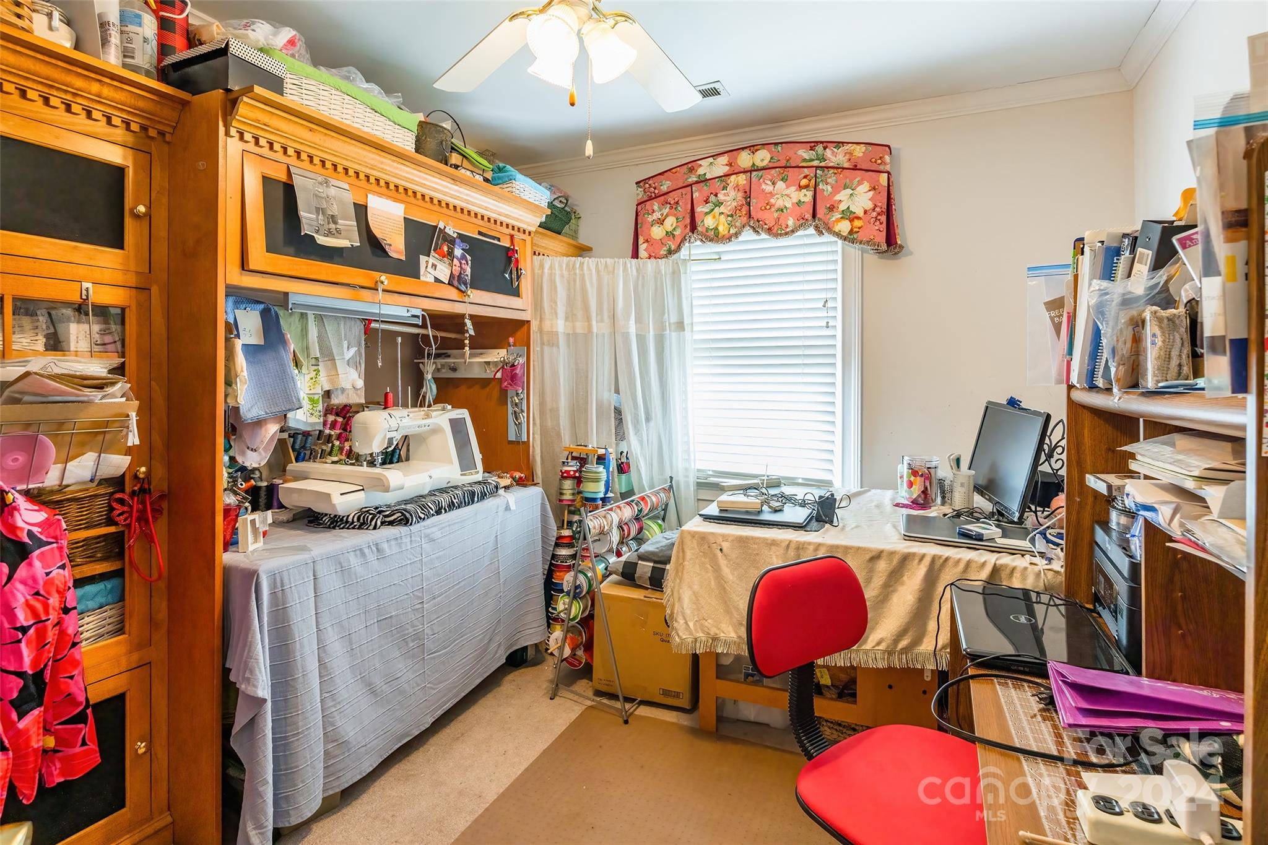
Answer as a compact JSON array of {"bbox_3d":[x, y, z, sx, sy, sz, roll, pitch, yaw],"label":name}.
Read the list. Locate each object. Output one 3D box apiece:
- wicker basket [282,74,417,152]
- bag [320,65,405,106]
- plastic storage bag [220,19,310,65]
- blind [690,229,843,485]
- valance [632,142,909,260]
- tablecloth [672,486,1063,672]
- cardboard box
[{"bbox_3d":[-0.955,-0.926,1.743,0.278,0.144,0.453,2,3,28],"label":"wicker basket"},{"bbox_3d":[-0.878,-1.060,1.859,0.185,0.144,0.278,2,3,28],"label":"bag"},{"bbox_3d":[-1.029,-1.053,1.607,0.196,0.175,0.227,2,3,28],"label":"plastic storage bag"},{"bbox_3d":[0.614,-0.408,2.824,0.793,1.380,0.062,1,3,23],"label":"blind"},{"bbox_3d":[0.585,-1.045,2.752,1.246,0.577,0.144,1,3,23],"label":"valance"},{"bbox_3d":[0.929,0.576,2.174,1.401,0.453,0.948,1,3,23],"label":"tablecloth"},{"bbox_3d":[0.096,0.876,2.398,0.407,0.402,0.412,1,3,23],"label":"cardboard box"}]

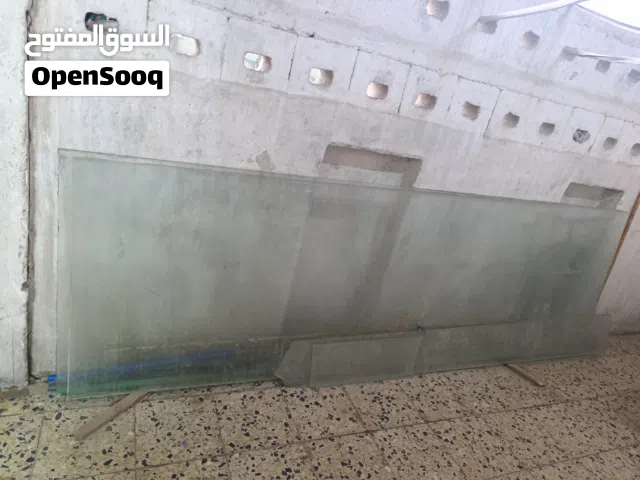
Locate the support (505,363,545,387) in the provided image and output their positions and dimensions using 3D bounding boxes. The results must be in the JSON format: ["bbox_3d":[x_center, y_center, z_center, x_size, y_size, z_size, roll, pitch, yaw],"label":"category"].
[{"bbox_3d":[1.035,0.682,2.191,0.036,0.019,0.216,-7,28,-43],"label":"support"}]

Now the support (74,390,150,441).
[{"bbox_3d":[-0.689,0.585,1.448,0.038,0.016,0.286,20,21,20],"label":"support"}]

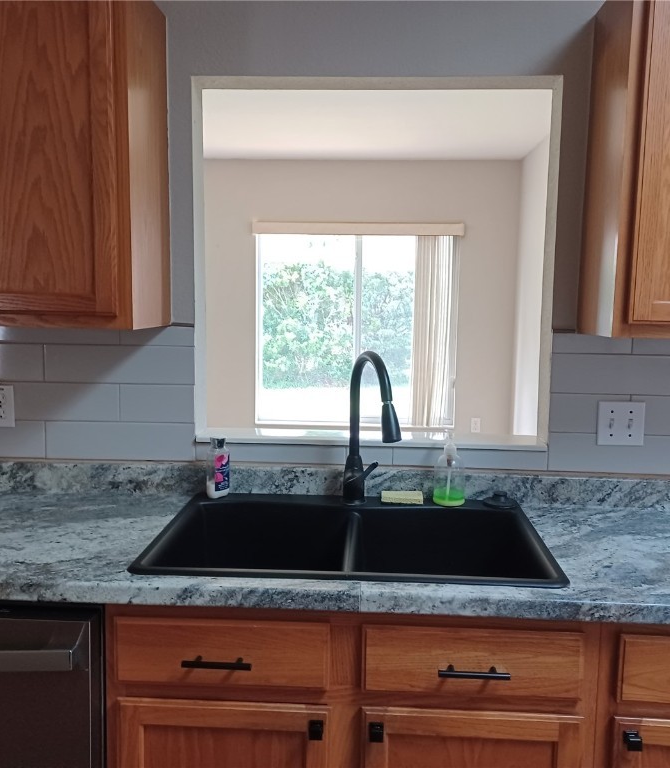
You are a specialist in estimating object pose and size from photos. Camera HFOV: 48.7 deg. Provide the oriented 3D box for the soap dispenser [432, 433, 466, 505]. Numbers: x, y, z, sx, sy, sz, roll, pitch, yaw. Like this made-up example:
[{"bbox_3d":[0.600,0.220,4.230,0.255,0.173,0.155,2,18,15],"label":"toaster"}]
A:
[{"bbox_3d":[0.295,0.212,1.889,0.081,0.184,0.083,3,8,21],"label":"soap dispenser"}]

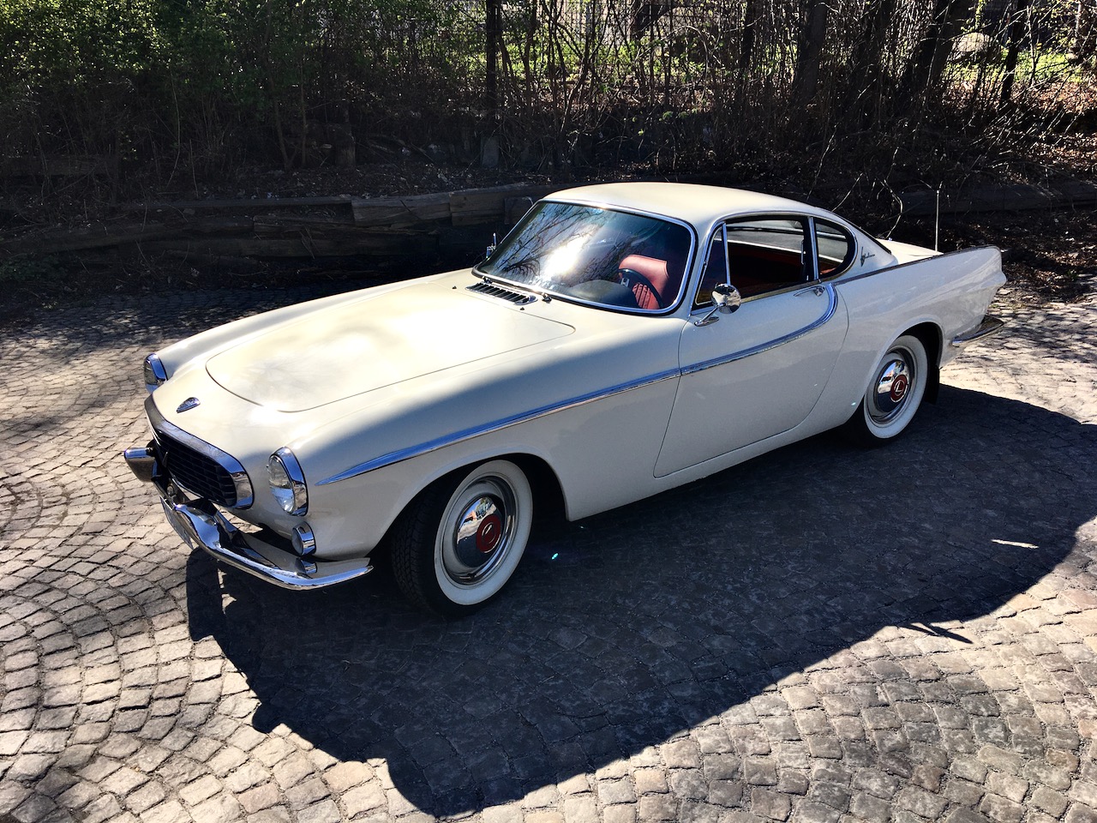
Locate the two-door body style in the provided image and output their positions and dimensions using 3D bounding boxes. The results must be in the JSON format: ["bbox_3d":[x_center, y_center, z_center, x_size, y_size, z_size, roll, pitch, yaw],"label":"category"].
[{"bbox_3d":[0.427,-0.390,4.335,4.400,1.285,1.700,-16,25,-36],"label":"two-door body style"}]

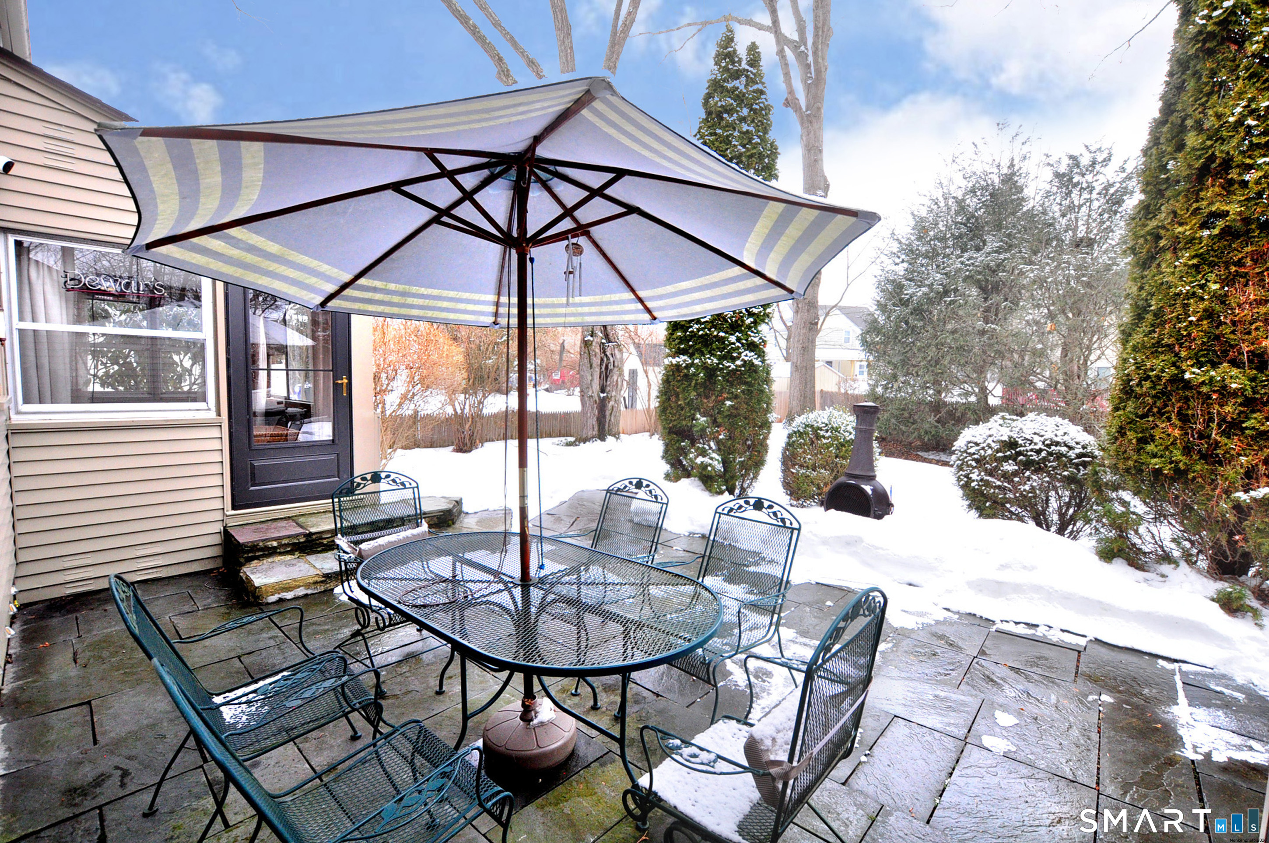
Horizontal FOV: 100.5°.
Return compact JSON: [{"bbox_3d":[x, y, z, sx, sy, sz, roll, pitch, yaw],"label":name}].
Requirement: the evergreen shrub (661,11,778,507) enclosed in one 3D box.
[{"bbox_3d":[1.147,-2.152,7.228,1.600,6.550,1.550,0,2,0],"label":"evergreen shrub"}]

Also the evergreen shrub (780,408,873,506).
[{"bbox_3d":[2.351,0.484,6.522,1.100,1.320,1.100,0,2,0],"label":"evergreen shrub"}]

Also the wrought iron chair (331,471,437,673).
[{"bbox_3d":[-1.405,0.862,3.161,0.800,1.045,0.600,2,3,43],"label":"wrought iron chair"}]

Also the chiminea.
[{"bbox_3d":[2.246,0.512,5.322,0.650,1.410,0.600,1,3,37],"label":"chiminea"}]

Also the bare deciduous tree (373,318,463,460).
[{"bbox_3d":[-4.999,-0.665,11.283,2.800,3.450,2.700,0,2,0],"label":"bare deciduous tree"}]

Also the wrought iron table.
[{"bbox_3d":[-0.485,1.046,2.342,1.920,0.725,1.050,2,3,42],"label":"wrought iron table"}]

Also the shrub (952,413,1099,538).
[{"bbox_3d":[3.714,0.548,5.074,1.220,1.280,1.200,0,2,0],"label":"shrub"}]

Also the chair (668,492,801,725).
[{"bbox_3d":[0.407,0.904,2.551,0.760,0.985,0.600,-2,3,-44],"label":"chair"}]

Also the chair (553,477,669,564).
[{"bbox_3d":[-0.221,0.879,3.124,0.600,1.000,0.760,2,3,45],"label":"chair"}]

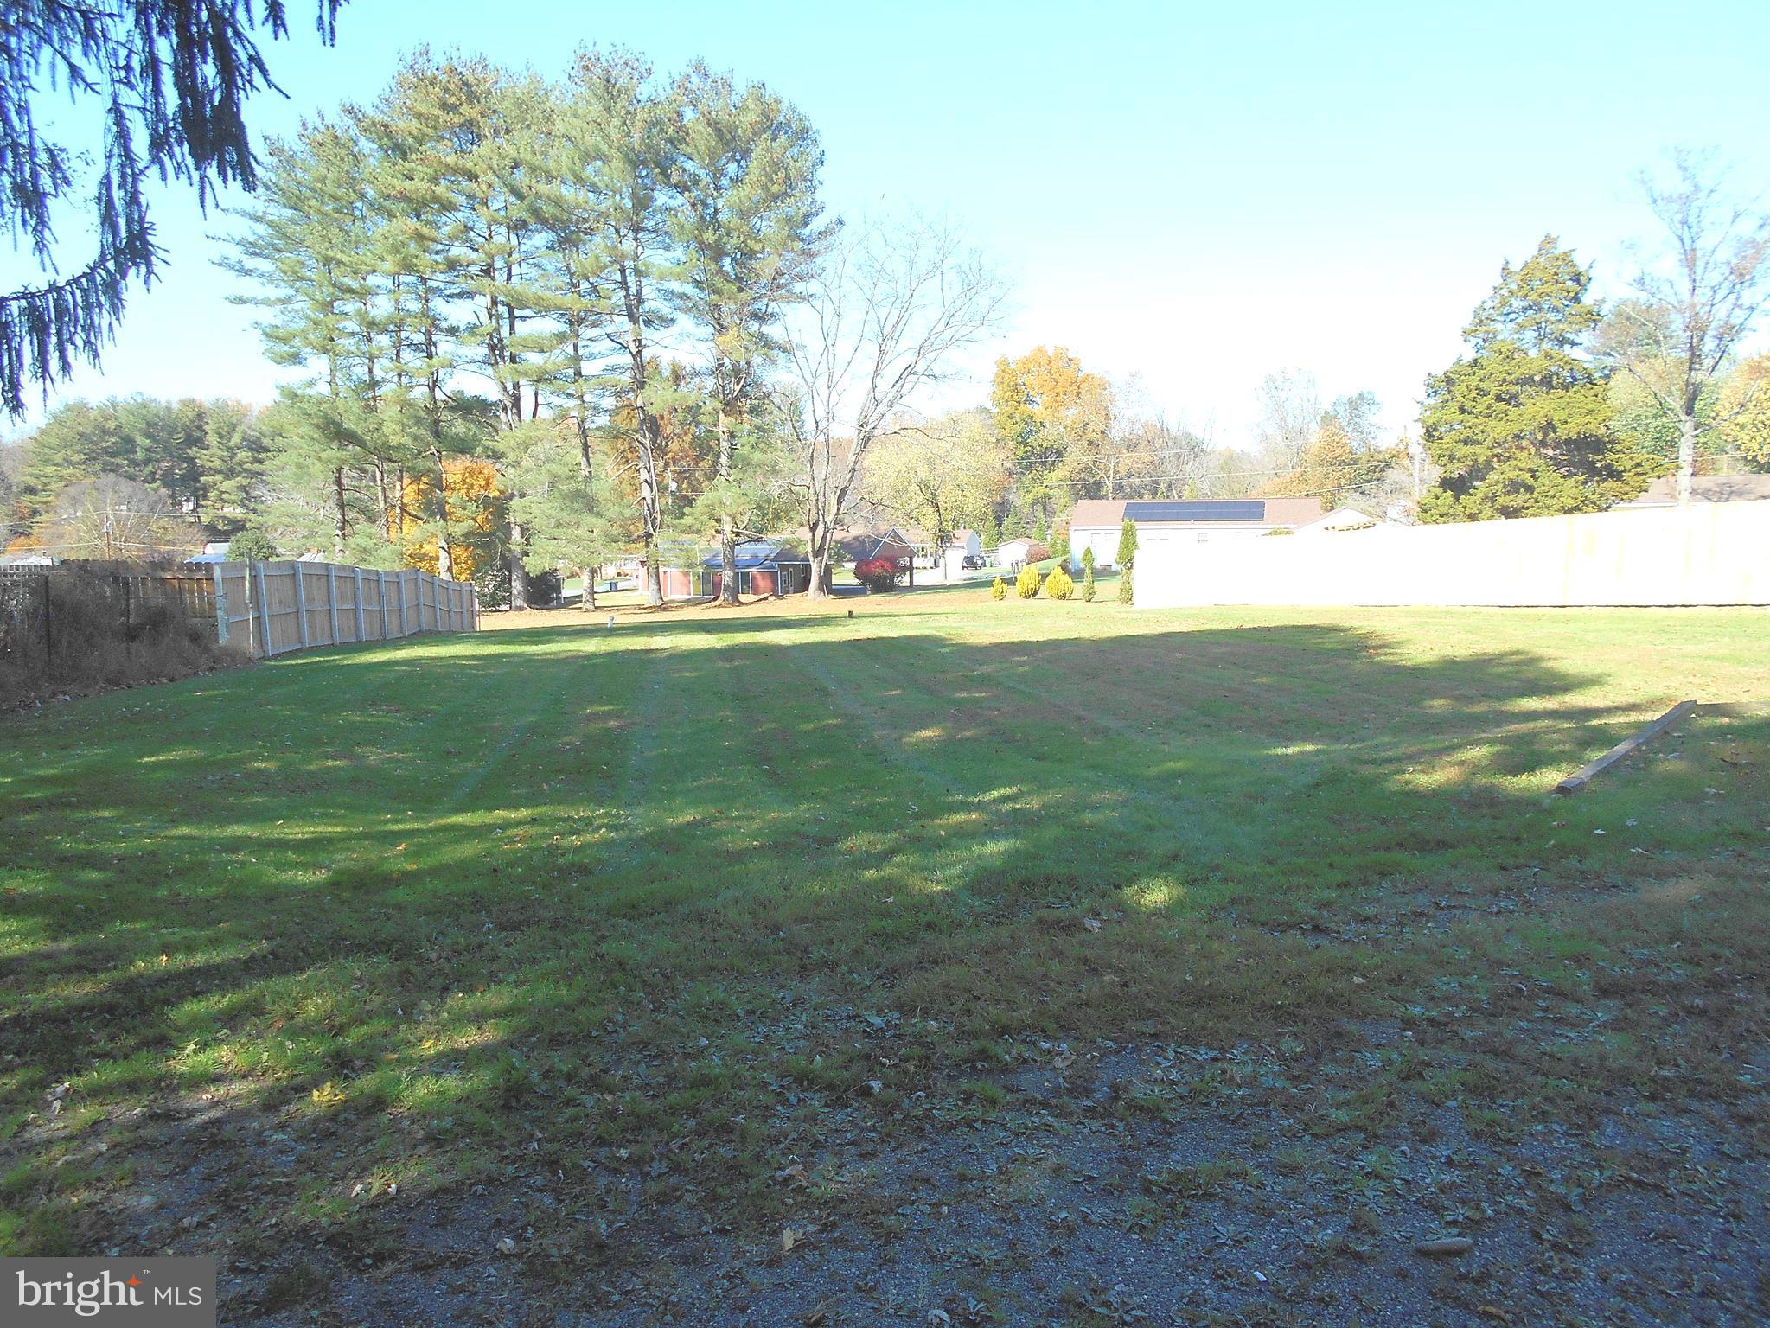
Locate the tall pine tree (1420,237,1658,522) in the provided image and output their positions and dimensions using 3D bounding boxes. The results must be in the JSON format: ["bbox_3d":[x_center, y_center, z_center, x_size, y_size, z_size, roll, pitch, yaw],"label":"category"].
[{"bbox_3d":[25.456,-10.211,52.460,9.000,13.000,8.800,0,4,0],"label":"tall pine tree"}]

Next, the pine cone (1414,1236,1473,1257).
[{"bbox_3d":[1.270,1.327,3.030,0.142,0.036,0.038,-2,5,-10],"label":"pine cone"}]

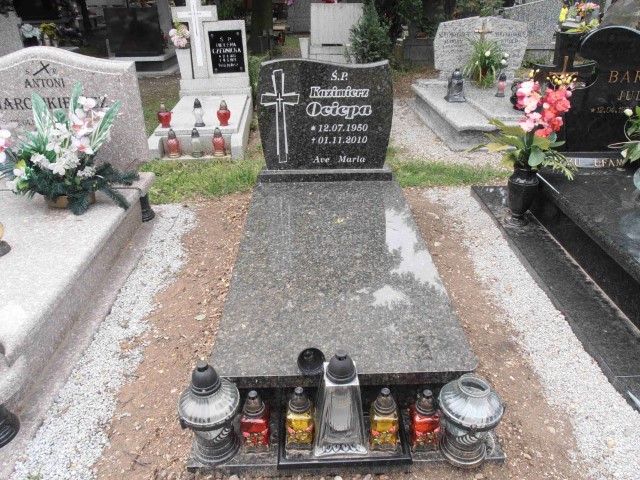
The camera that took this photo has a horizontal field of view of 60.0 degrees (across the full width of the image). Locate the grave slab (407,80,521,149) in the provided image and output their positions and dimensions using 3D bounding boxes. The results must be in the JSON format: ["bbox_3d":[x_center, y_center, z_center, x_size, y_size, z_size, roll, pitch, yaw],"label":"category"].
[{"bbox_3d":[1.954,-1.403,5.870,1.660,0.240,2.350,-1,26,-1],"label":"grave slab"}]

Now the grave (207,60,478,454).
[{"bbox_3d":[0.053,-0.208,2.565,0.940,0.950,2.130,-1,26,-1],"label":"grave"}]

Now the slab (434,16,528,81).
[{"bbox_3d":[1.933,-2.312,6.675,1.120,0.740,0.160,-1,26,-1],"label":"slab"}]

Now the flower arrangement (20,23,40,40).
[{"bbox_3d":[-4.656,-3.354,8.921,0.330,0.310,0.300,-1,26,-1],"label":"flower arrangement"}]

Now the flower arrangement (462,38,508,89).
[{"bbox_3d":[1.875,-2.003,6.300,0.520,0.530,0.480,-1,26,-1],"label":"flower arrangement"}]

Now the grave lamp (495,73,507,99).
[{"bbox_3d":[1.924,-1.645,5.886,0.115,0.245,0.115,-1,26,-1],"label":"grave lamp"}]

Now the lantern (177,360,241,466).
[{"bbox_3d":[-0.337,0.506,1.694,0.185,0.345,0.185,-1,26,-1],"label":"lantern"}]

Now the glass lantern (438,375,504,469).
[{"bbox_3d":[0.456,0.545,1.695,0.195,0.265,0.195,-1,26,-1],"label":"glass lantern"}]

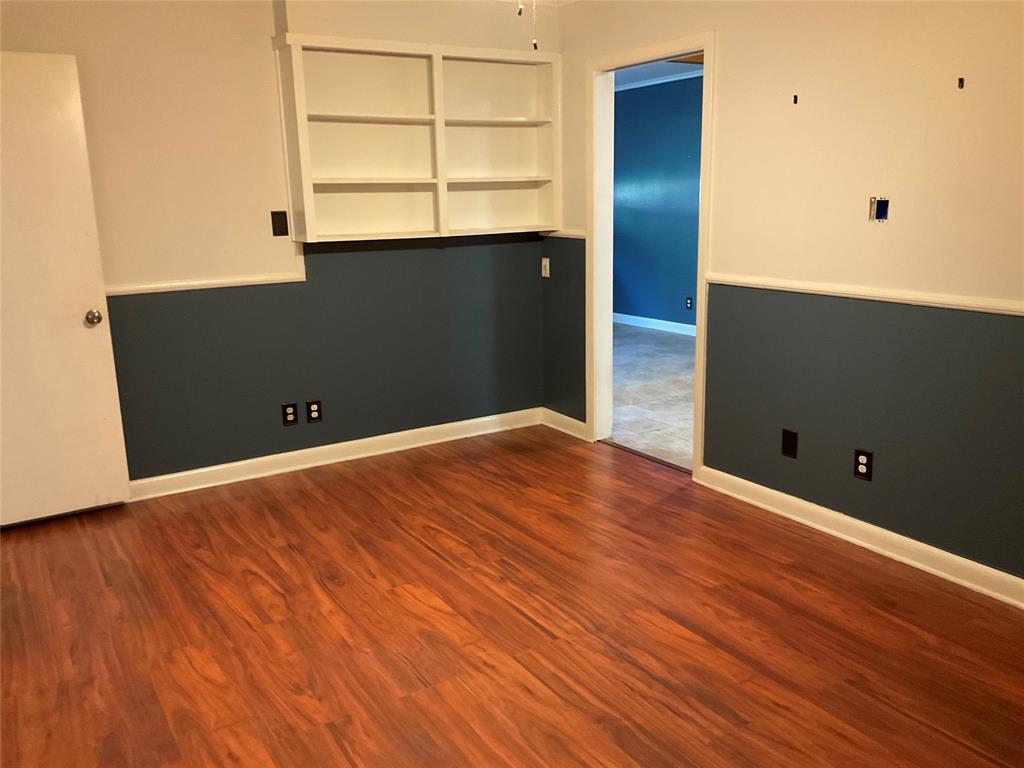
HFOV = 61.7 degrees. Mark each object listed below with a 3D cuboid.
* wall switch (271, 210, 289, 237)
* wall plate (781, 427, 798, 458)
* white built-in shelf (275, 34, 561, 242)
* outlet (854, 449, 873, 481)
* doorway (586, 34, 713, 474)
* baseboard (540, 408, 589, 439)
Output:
[{"bbox_3d":[-1.164,-0.804,4.316,0.073,0.116,0.010,-9,15,-30],"label":"wall switch"},{"bbox_3d":[1.202,0.260,3.708,0.010,0.115,0.073,-9,15,-30],"label":"wall plate"},{"bbox_3d":[-0.439,-1.268,4.530,1.519,0.958,0.249,-9,15,-30],"label":"white built-in shelf"},{"bbox_3d":[1.381,0.321,3.376,0.010,0.116,0.073,-9,15,-30],"label":"outlet"},{"bbox_3d":[0.703,-0.606,4.386,0.139,2.088,0.947,-9,15,-30],"label":"doorway"},{"bbox_3d":[0.302,0.242,5.169,0.017,0.111,0.482,-9,15,-30],"label":"baseboard"}]

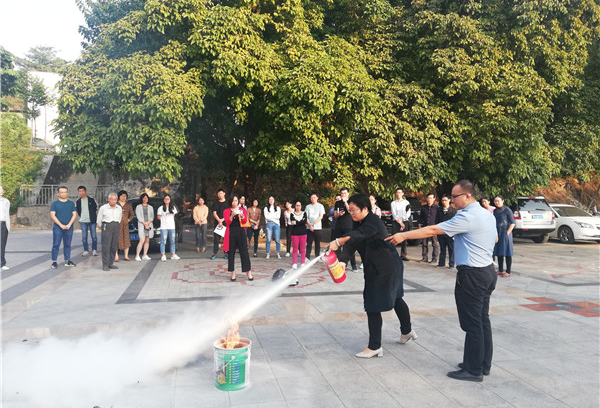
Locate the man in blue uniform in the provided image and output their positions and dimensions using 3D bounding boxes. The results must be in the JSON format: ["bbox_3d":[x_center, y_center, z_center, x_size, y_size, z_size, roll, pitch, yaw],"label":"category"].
[{"bbox_3d":[1.190,0.640,4.090,0.930,1.680,0.520,0,1,18],"label":"man in blue uniform"}]

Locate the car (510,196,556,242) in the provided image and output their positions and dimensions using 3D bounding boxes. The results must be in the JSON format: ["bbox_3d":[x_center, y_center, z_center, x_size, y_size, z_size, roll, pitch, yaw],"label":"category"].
[{"bbox_3d":[8.350,0.600,19.350,1.950,1.740,4.500,0,1,-10],"label":"car"}]

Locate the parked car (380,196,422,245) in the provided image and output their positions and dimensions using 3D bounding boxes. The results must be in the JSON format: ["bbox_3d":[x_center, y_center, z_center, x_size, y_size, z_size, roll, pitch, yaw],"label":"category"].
[{"bbox_3d":[3.200,0.620,17.700,1.880,1.720,4.650,0,1,-10],"label":"parked car"}]

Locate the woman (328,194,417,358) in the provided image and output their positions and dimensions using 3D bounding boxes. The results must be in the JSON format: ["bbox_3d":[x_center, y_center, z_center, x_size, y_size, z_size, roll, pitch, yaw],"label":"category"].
[{"bbox_3d":[0.740,0.690,4.720,0.950,1.580,0.520,0,1,-13],"label":"woman"}]

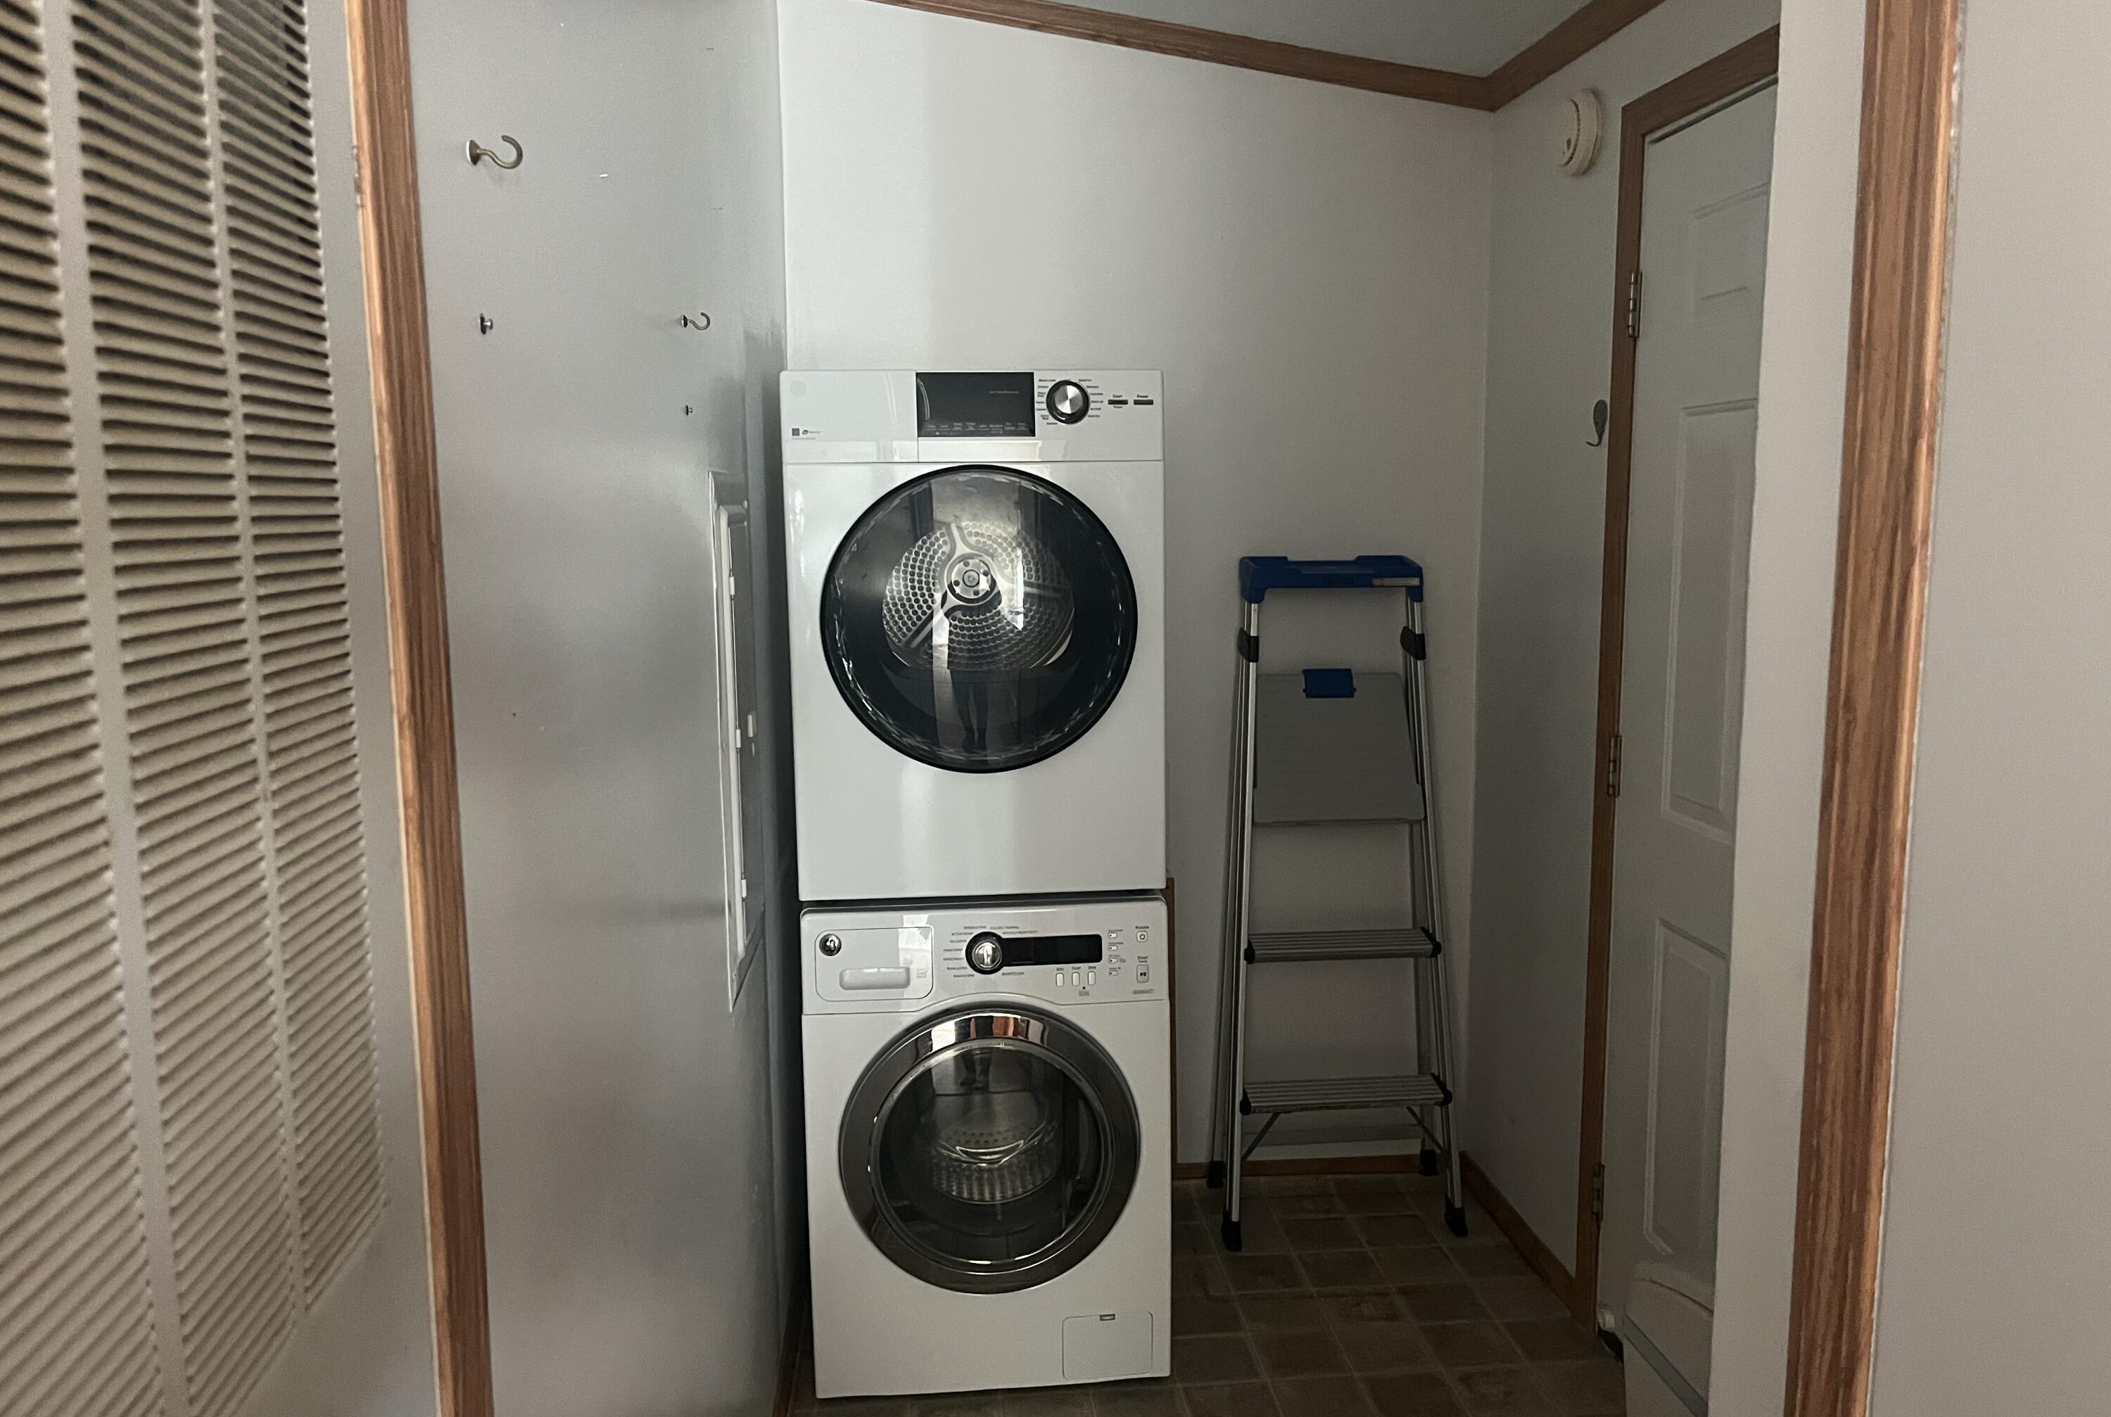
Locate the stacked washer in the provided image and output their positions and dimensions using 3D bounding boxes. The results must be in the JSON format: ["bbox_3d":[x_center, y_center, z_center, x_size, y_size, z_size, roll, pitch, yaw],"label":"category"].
[{"bbox_3d":[-0.137,0.285,2.857,0.597,1.690,0.640,-2,7,-5],"label":"stacked washer"}]

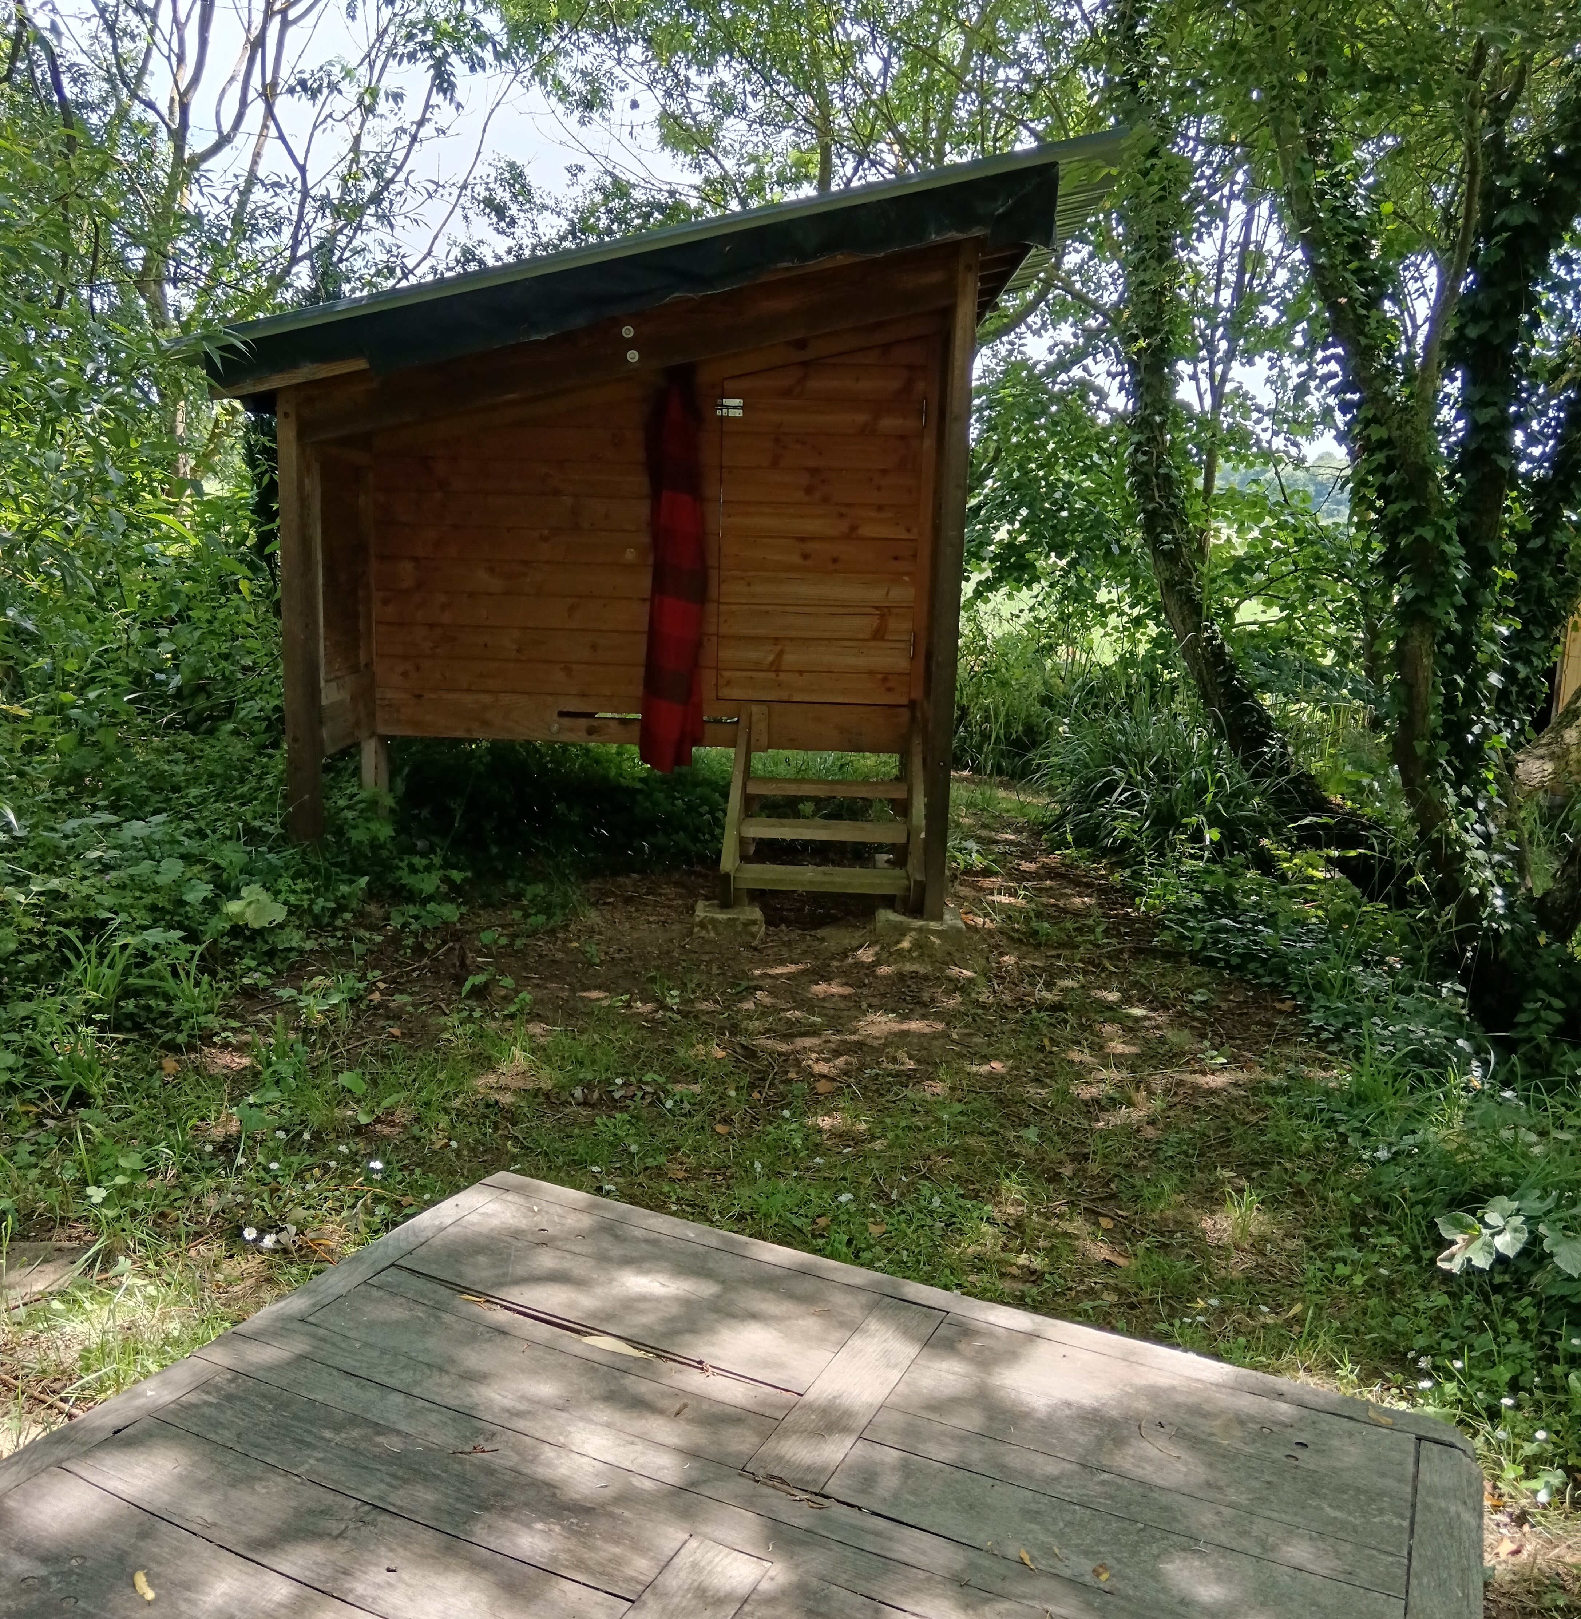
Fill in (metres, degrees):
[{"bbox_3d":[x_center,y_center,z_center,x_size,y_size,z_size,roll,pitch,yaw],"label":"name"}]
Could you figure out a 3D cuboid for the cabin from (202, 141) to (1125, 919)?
[{"bbox_3d":[-0.463,-1.274,7.647,3.341,2.887,3.350,2,10,2],"label":"cabin"}]

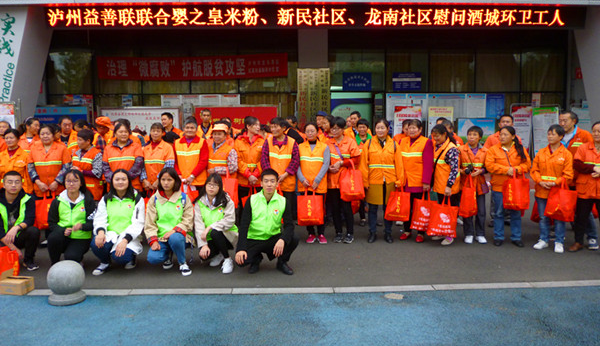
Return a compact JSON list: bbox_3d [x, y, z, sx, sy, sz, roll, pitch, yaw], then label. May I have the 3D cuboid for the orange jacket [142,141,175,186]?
[{"bbox_3d":[-1.840,-0.109,6.310,0.400,0.651,0.290,-1,4,-10],"label":"orange jacket"}]

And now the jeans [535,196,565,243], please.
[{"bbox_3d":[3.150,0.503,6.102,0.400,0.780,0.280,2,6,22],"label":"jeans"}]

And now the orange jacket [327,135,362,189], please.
[{"bbox_3d":[0.578,-0.141,6.308,0.440,0.716,0.340,1,5,18],"label":"orange jacket"}]

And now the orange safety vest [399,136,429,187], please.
[{"bbox_3d":[1.505,-0.150,6.407,0.400,0.714,0.300,2,5,20],"label":"orange safety vest"}]

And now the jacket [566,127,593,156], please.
[{"bbox_3d":[3.719,-0.288,6.504,0.500,0.680,0.320,3,7,30],"label":"jacket"}]

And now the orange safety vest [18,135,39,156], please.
[{"bbox_3d":[-3.816,-0.261,6.859,0.450,0.650,0.280,-2,6,-20],"label":"orange safety vest"}]

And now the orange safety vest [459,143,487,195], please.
[{"bbox_3d":[2.281,-0.033,6.379,0.410,0.690,0.270,1,6,8],"label":"orange safety vest"}]

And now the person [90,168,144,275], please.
[{"bbox_3d":[-1.992,0.497,5.297,0.530,1.060,0.650,-1,6,-9],"label":"person"}]

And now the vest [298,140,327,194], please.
[{"bbox_3d":[0.171,-0.085,6.370,0.420,0.710,0.280,0,5,-3],"label":"vest"}]

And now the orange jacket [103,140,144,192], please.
[{"bbox_3d":[-2.313,-0.092,6.360,0.540,0.660,0.320,-1,5,-9],"label":"orange jacket"}]

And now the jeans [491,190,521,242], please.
[{"bbox_3d":[2.627,0.512,6.188,0.380,0.759,0.270,2,5,20],"label":"jeans"}]

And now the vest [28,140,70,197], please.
[{"bbox_3d":[-3.240,-0.058,6.276,0.500,0.730,0.290,-1,6,-12],"label":"vest"}]

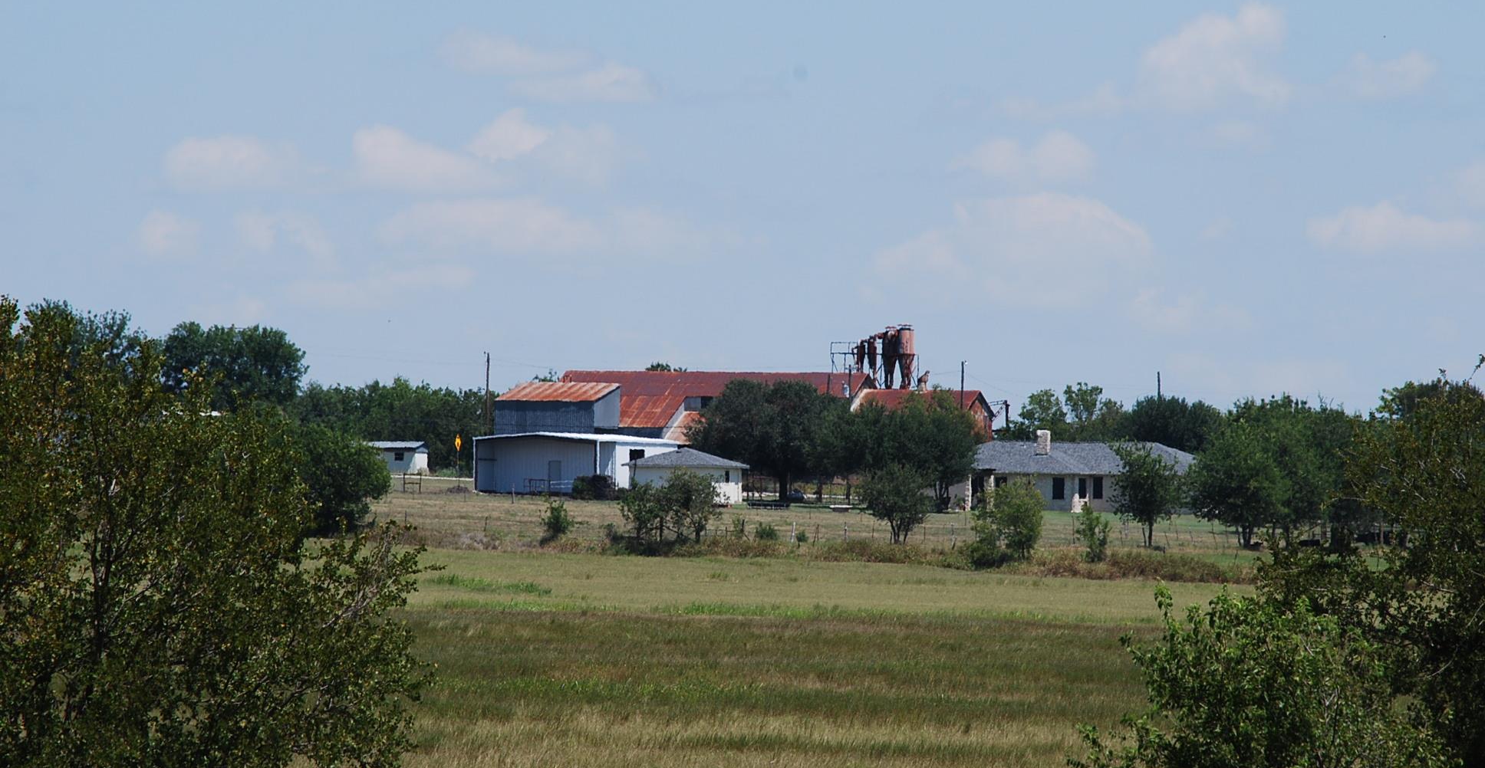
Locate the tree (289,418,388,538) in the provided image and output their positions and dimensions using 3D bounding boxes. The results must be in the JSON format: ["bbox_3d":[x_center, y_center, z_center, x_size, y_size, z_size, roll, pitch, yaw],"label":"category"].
[{"bbox_3d":[-24.046,5.611,740.000,6.170,6.790,5.860,0,0,0],"label":"tree"}]

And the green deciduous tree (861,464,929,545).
[{"bbox_3d":[8.800,6.890,715.000,4.150,4.690,3.940,0,0,0],"label":"green deciduous tree"}]

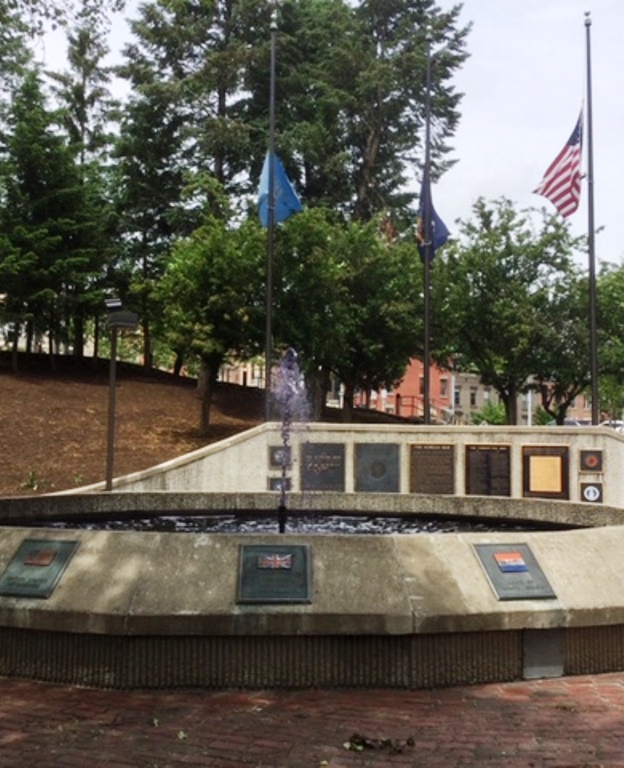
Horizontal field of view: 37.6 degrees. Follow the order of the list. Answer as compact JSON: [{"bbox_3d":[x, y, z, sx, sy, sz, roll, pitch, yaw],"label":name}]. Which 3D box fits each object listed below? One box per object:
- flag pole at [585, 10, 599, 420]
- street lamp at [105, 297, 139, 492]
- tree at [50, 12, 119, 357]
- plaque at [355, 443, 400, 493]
[{"bbox_3d":[6.393,-3.697,20.901,0.160,9.930,0.160,1,-5,0],"label":"flag pole"},{"bbox_3d":[-3.636,0.545,17.415,0.450,4.466,0.580,4,-6,-33],"label":"street lamp"},{"bbox_3d":[-10.275,-8.731,40.892,3.600,15.541,3.600,1,-5,0],"label":"tree"},{"bbox_3d":[1.266,1.658,17.757,0.872,0.999,0.050,1,-5,-3],"label":"plaque"}]

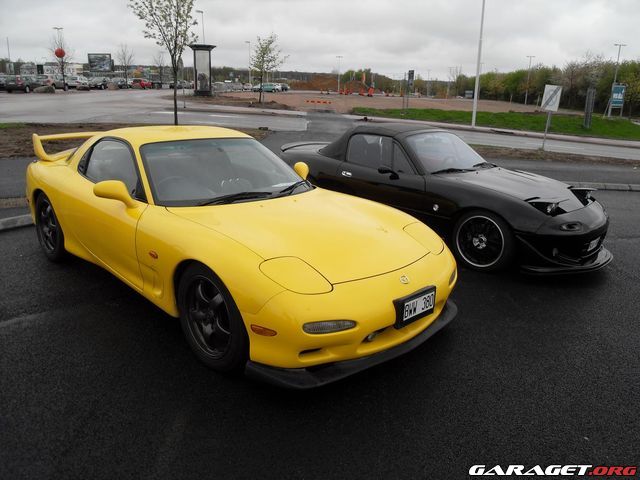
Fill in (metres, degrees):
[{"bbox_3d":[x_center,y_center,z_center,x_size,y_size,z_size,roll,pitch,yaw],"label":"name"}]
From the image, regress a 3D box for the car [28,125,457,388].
[{"bbox_3d":[-0.905,-0.278,4.214,4.240,1.230,1.780,18,22,42],"label":"car"}]

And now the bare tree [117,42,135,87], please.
[{"bbox_3d":[-23.806,-21.255,63.248,2.200,5.390,2.200,2,16,0],"label":"bare tree"}]

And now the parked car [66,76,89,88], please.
[{"bbox_3d":[-28.973,-18.767,62.061,1.770,1.460,4.500,0,17,-8],"label":"parked car"}]

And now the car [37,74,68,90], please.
[{"bbox_3d":[-28.366,-16.733,55.000,1.780,1.500,4.400,3,16,4],"label":"car"}]

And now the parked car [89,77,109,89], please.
[{"bbox_3d":[-25.922,-18.440,61.000,1.750,1.480,4.300,0,16,-6],"label":"parked car"}]

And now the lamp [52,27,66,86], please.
[{"bbox_3d":[-32.394,-22.788,64.990,1.300,7.240,0.400,2,16,0],"label":"lamp"}]

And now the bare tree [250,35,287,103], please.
[{"bbox_3d":[-4.004,-13.733,41.870,2.900,5.300,2.900,2,17,0],"label":"bare tree"}]

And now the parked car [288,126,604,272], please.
[{"bbox_3d":[1.188,-0.652,5.828,3.970,1.220,1.680,16,21,39],"label":"parked car"}]

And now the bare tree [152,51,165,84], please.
[{"bbox_3d":[-23.243,-24.476,74.286,1.900,5.120,1.900,2,16,0],"label":"bare tree"}]

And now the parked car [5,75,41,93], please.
[{"bbox_3d":[-25.972,-13.726,45.579,1.780,1.480,4.400,0,17,-7],"label":"parked car"}]

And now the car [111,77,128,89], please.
[{"bbox_3d":[-30.083,-23.541,77.869,1.750,1.460,4.300,2,17,0],"label":"car"}]

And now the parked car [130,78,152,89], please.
[{"bbox_3d":[-26.974,-23.699,78.829,1.720,1.450,4.100,3,17,1],"label":"parked car"}]

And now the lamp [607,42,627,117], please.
[{"bbox_3d":[28.947,-15.618,50.307,1.300,6.600,0.300,2,17,0],"label":"lamp"}]

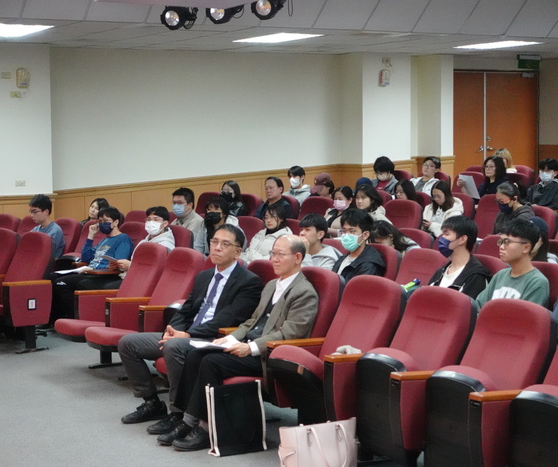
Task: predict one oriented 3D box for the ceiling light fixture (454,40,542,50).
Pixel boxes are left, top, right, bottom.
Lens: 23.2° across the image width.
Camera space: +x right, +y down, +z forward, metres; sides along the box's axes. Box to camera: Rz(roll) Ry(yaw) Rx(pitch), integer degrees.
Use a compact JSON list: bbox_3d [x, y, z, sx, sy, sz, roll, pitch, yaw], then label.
[{"bbox_3d":[2.629,-2.281,16.301,0.610,0.080,1.200,-3,4,-29],"label":"ceiling light fixture"}]

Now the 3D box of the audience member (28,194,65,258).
[{"bbox_3d":[-2.388,0.229,12.909,0.820,1.200,0.520,-3,4,-34],"label":"audience member"}]

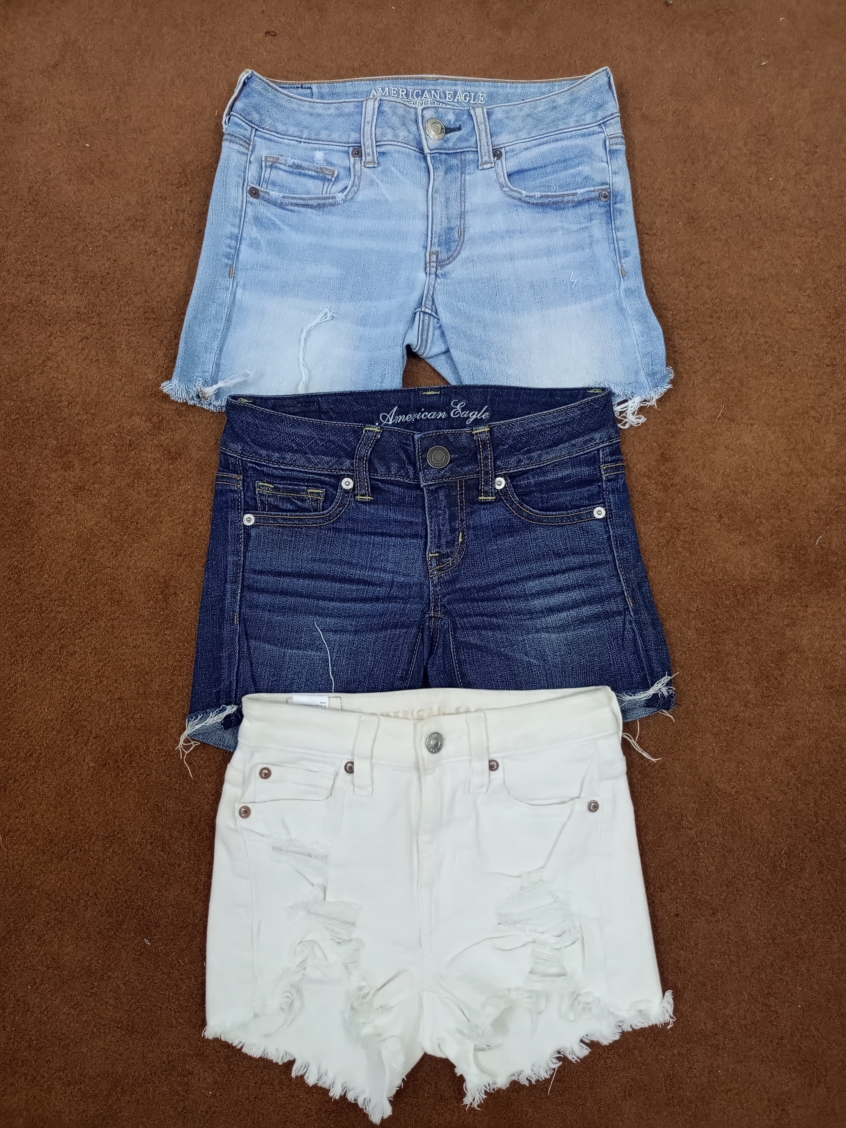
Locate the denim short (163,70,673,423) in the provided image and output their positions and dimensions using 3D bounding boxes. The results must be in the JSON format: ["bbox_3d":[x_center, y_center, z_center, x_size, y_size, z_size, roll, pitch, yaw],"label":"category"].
[{"bbox_3d":[-0.004,-0.282,0.725,0.442,0.035,0.341,0,83,0],"label":"denim short"}]

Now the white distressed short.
[{"bbox_3d":[0.013,0.268,0.653,0.371,0.040,0.331,0,83,0],"label":"white distressed short"}]

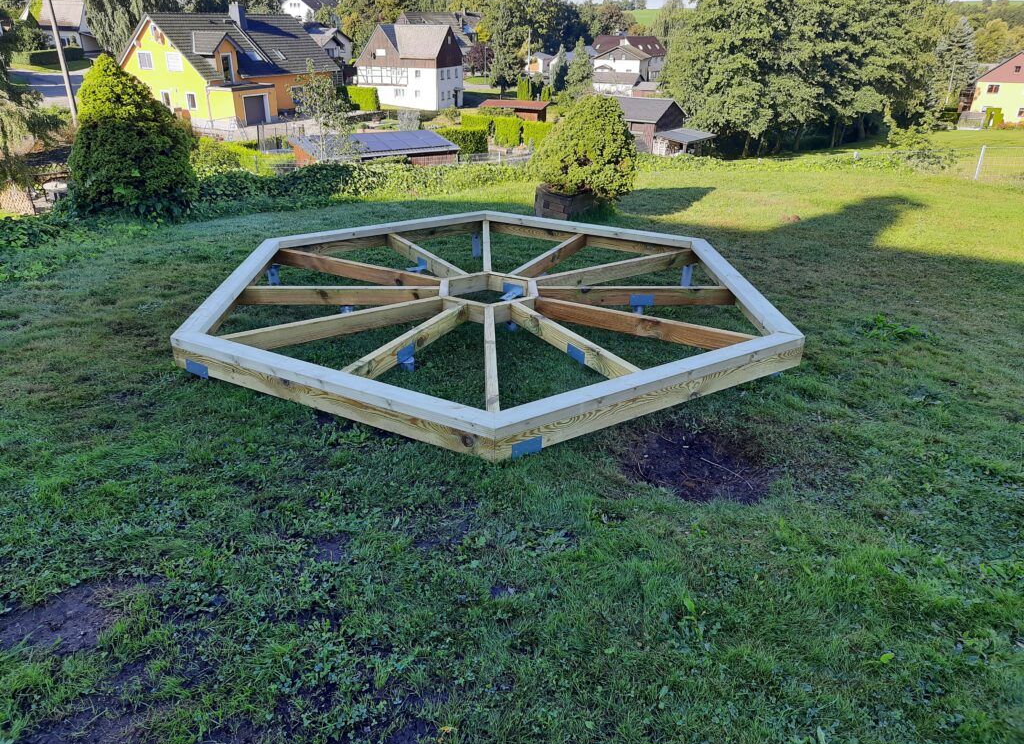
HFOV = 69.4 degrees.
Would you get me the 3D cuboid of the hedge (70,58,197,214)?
[{"bbox_3d":[-4.452,-2.707,8.434,1.380,1.740,1.380,1,25,0],"label":"hedge"}]

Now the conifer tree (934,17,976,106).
[{"bbox_3d":[58.707,-40.192,97.901,5.400,12.243,5.400,1,25,0],"label":"conifer tree"}]

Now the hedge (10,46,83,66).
[{"bbox_3d":[-54.297,-36.888,87.109,2.200,1.300,8.000,14,28,25],"label":"hedge"}]

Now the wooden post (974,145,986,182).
[{"bbox_3d":[8.245,-3.701,12.991,0.050,0.640,0.050,1,25,0],"label":"wooden post"}]

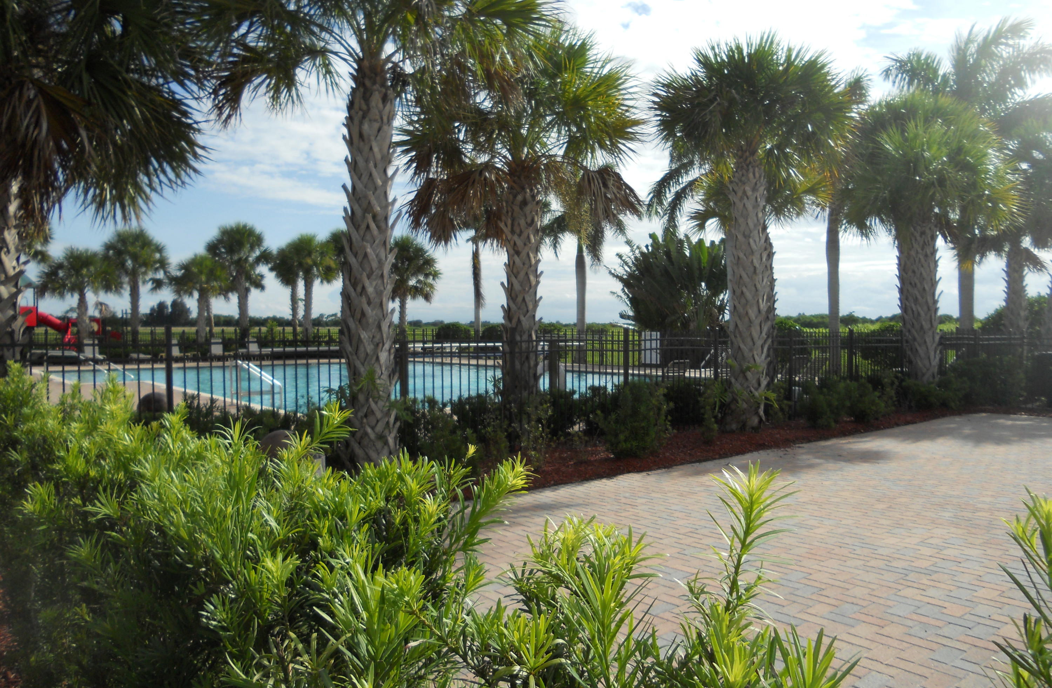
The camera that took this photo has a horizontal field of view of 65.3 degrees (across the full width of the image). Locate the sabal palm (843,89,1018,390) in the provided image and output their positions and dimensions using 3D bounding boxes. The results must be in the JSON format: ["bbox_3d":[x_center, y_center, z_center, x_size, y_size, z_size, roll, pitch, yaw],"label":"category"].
[{"bbox_3d":[7.143,-1.645,14.569,3.060,5.650,2.900,0,1,0],"label":"sabal palm"}]

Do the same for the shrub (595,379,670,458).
[{"bbox_3d":[1.200,0.811,9.219,0.840,0.840,0.780,0,1,0],"label":"shrub"}]

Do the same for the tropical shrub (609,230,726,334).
[{"bbox_3d":[5.311,-1.575,28.974,4.730,4.820,3.900,0,1,0],"label":"tropical shrub"}]

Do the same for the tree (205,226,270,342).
[{"bbox_3d":[-12.818,-2.328,36.460,2.880,6.100,2.800,0,1,0],"label":"tree"}]

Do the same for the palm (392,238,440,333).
[{"bbox_3d":[-5.709,-2.464,40.000,2.950,5.690,2.950,-1,2,0],"label":"palm"}]

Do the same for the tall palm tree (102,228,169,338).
[{"bbox_3d":[-16.872,-2.121,35.464,2.950,5.720,2.900,0,1,0],"label":"tall palm tree"}]

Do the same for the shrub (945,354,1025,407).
[{"bbox_3d":[8.335,0.642,14.900,1.450,0.910,1.250,-1,2,0],"label":"shrub"}]

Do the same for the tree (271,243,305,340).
[{"bbox_3d":[-11.784,-2.369,41.500,2.500,5.530,2.500,-1,2,0],"label":"tree"}]

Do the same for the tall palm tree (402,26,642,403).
[{"bbox_3d":[-0.051,-1.374,10.274,3.020,5.170,2.900,0,1,0],"label":"tall palm tree"}]

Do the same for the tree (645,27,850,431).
[{"bbox_3d":[3.195,-1.580,11.600,2.870,5.610,2.870,-1,2,0],"label":"tree"}]

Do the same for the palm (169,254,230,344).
[{"bbox_3d":[-15.488,-1.895,39.000,2.850,4.770,2.850,-1,2,0],"label":"palm"}]

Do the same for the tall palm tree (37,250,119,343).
[{"bbox_3d":[-20.743,-1.960,38.000,3.650,5.020,3.500,-1,2,0],"label":"tall palm tree"}]

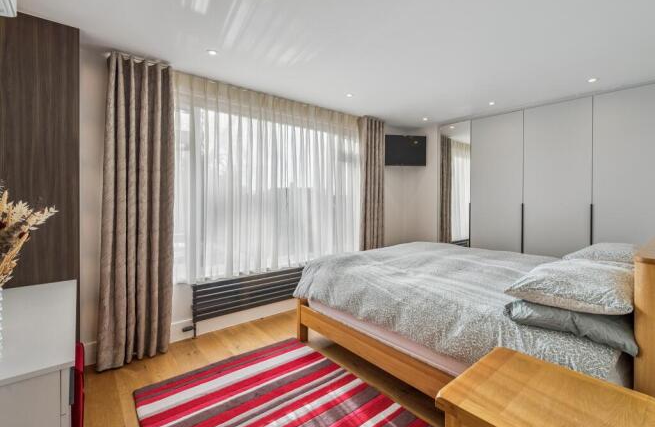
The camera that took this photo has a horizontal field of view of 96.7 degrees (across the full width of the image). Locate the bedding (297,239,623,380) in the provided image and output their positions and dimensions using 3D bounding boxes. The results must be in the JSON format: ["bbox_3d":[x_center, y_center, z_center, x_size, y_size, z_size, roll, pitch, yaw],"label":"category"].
[{"bbox_3d":[1.011,0.587,2.401,1.700,0.410,2.140,-1,1,-39],"label":"bedding"}]

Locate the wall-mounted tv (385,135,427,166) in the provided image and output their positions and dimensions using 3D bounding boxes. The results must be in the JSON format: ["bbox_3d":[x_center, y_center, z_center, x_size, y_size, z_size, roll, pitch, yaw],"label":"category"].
[{"bbox_3d":[1.115,-0.932,4.330,0.700,0.445,0.070,0,1,-5],"label":"wall-mounted tv"}]

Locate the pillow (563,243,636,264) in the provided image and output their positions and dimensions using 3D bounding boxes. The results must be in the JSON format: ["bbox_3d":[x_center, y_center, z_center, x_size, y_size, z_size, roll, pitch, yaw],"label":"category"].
[{"bbox_3d":[1.889,0.333,2.002,0.680,0.180,0.470,-1,1,-39],"label":"pillow"}]

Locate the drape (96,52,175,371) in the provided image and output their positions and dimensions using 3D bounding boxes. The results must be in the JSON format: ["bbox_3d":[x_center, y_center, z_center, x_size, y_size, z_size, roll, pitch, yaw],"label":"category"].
[{"bbox_3d":[-1.506,-0.010,2.305,0.470,2.350,0.200,-1,1,-39],"label":"drape"}]

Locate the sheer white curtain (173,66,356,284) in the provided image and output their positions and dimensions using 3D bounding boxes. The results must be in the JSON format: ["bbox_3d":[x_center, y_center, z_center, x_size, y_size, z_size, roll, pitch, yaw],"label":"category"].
[{"bbox_3d":[-0.462,-0.314,3.217,2.390,1.830,0.110,-1,1,-39],"label":"sheer white curtain"}]

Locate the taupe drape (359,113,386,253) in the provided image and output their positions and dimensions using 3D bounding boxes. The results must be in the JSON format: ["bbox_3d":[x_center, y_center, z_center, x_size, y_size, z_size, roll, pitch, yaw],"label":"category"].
[{"bbox_3d":[0.591,-0.079,3.957,0.430,2.380,0.200,-1,1,-39],"label":"taupe drape"}]

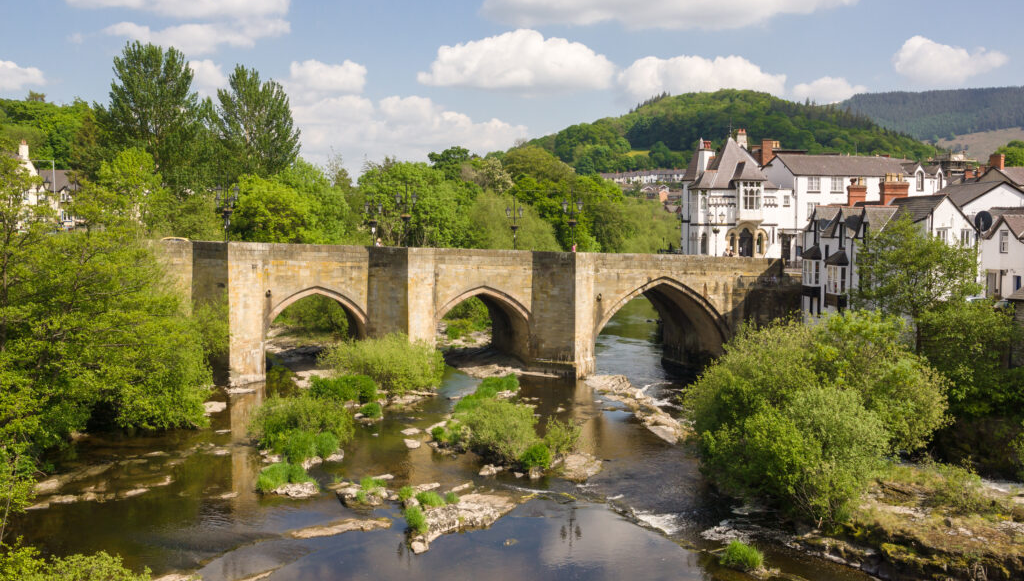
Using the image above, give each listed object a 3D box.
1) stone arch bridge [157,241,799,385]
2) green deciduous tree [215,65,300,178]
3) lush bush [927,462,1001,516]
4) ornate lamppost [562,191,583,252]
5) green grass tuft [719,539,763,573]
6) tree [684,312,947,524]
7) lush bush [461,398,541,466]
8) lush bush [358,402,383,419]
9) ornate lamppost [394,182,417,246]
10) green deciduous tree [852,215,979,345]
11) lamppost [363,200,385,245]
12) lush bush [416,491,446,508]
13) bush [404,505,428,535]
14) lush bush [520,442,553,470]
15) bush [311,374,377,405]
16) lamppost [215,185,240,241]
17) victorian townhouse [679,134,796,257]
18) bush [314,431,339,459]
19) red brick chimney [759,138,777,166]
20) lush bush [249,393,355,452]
[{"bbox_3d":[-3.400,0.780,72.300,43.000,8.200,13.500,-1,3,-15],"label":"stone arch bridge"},{"bbox_3d":[-26.491,-12.041,115.478,8.915,22.586,8.469,0,2,0],"label":"green deciduous tree"},{"bbox_3d":[12.209,5.244,30.000,1.900,0.950,1.700,0,2,0],"label":"lush bush"},{"bbox_3d":[3.654,-3.614,67.000,1.050,4.700,0.450,0,2,-12],"label":"ornate lamppost"},{"bbox_3d":[5.482,6.299,26.500,1.050,0.650,0.950,0,2,0],"label":"green grass tuft"},{"bbox_3d":[8.825,3.312,32.800,7.400,5.250,6.800,0,2,0],"label":"tree"},{"bbox_3d":[-0.410,4.882,39.520,2.900,2.200,2.700,0,2,0],"label":"lush bush"},{"bbox_3d":[-6.403,5.430,50.200,1.080,0.750,0.950,0,2,0],"label":"lush bush"},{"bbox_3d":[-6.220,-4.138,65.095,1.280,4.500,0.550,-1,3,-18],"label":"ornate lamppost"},{"bbox_3d":[17.501,-0.178,48.000,5.400,6.500,5.000,0,2,0],"label":"green deciduous tree"},{"bbox_3d":[-9.675,-4.261,77.500,1.350,4.600,0.700,-1,3,-15],"label":"lamppost"},{"bbox_3d":[-2.242,5.808,30.900,0.850,0.380,0.650,0,2,0],"label":"lush bush"},{"bbox_3d":[-2.393,5.763,27.800,0.620,0.650,0.600,0,2,0],"label":"bush"},{"bbox_3d":[0.846,5.696,38.300,1.100,0.950,1.000,0,2,0],"label":"lush bush"},{"bbox_3d":[-8.039,4.590,52.927,3.150,1.350,2.200,0,2,0],"label":"bush"},{"bbox_3d":[-15.888,-3.912,62.000,1.400,4.600,0.700,-1,3,-15],"label":"lamppost"},{"bbox_3d":[18.718,-7.457,92.500,8.400,11.300,8.000,0,2,-6],"label":"victorian townhouse"},{"bbox_3d":[-6.688,5.589,40.000,0.880,0.900,0.850,0,2,0],"label":"bush"},{"bbox_3d":[23.999,-12.944,104.000,1.000,2.600,1.100,0,2,-6],"label":"red brick chimney"},{"bbox_3d":[-7.852,4.804,41.382,3.950,2.000,3.200,0,2,0],"label":"lush bush"}]

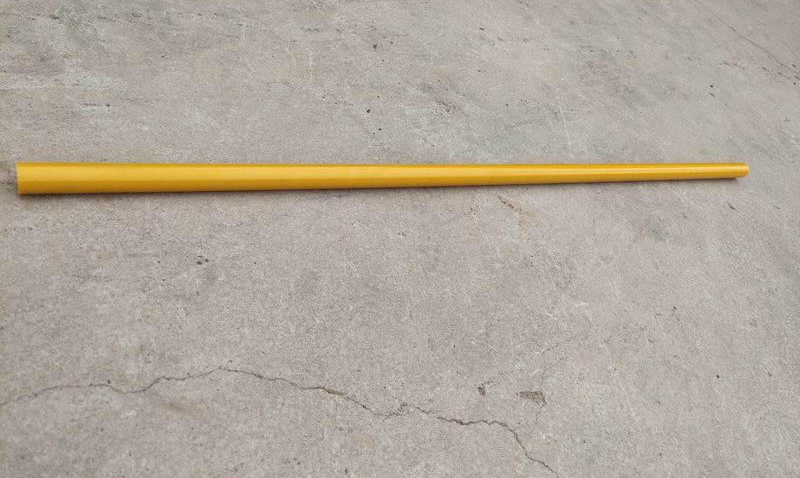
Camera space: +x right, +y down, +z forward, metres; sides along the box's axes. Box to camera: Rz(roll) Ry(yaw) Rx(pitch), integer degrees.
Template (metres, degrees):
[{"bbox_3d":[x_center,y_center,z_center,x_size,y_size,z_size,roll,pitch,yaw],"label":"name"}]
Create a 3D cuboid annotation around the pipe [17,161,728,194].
[{"bbox_3d":[0.141,-0.087,0.888,1.130,0.027,0.027,-4,57,-33],"label":"pipe"}]

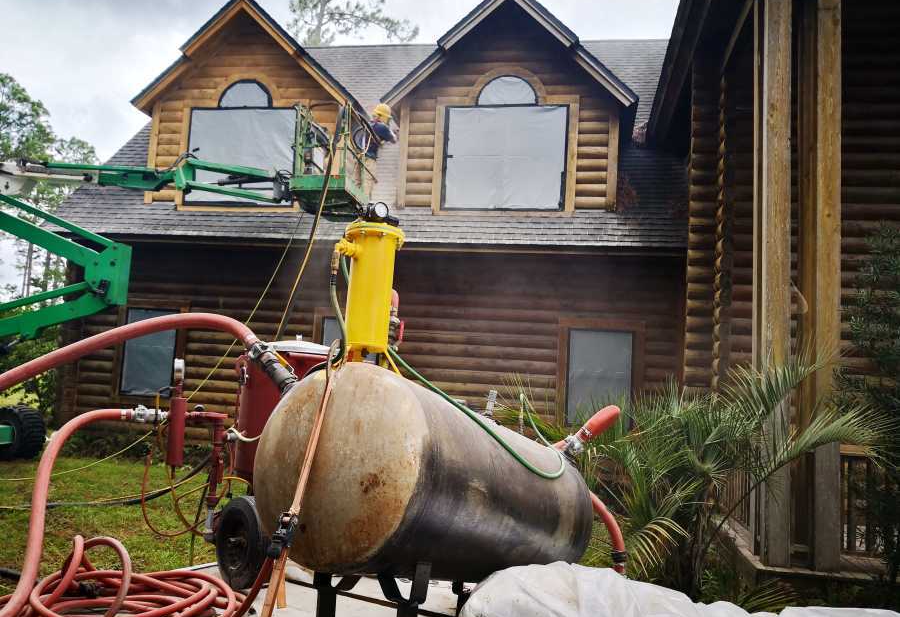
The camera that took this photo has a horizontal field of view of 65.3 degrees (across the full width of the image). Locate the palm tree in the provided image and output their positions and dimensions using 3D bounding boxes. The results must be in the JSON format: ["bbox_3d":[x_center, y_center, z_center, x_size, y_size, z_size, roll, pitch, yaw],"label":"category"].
[{"bbox_3d":[1.648,1.218,4.750,2.500,1.800,2.200,3,-5,0],"label":"palm tree"}]

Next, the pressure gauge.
[{"bbox_3d":[-0.234,-0.330,2.360,0.056,0.058,0.033,7,-6,-37],"label":"pressure gauge"}]

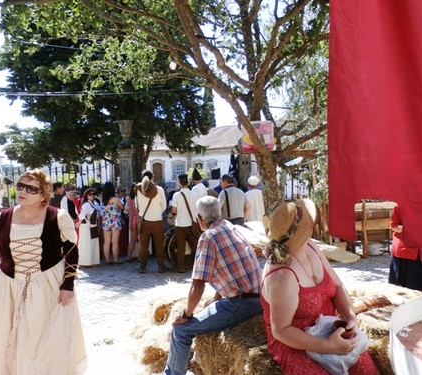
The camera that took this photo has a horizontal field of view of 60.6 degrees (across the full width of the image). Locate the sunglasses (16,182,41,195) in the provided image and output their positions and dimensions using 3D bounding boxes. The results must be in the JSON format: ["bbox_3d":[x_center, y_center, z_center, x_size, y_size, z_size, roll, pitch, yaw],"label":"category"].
[{"bbox_3d":[-1.164,0.022,2.348,0.145,0.050,0.140,12,-10,8],"label":"sunglasses"}]

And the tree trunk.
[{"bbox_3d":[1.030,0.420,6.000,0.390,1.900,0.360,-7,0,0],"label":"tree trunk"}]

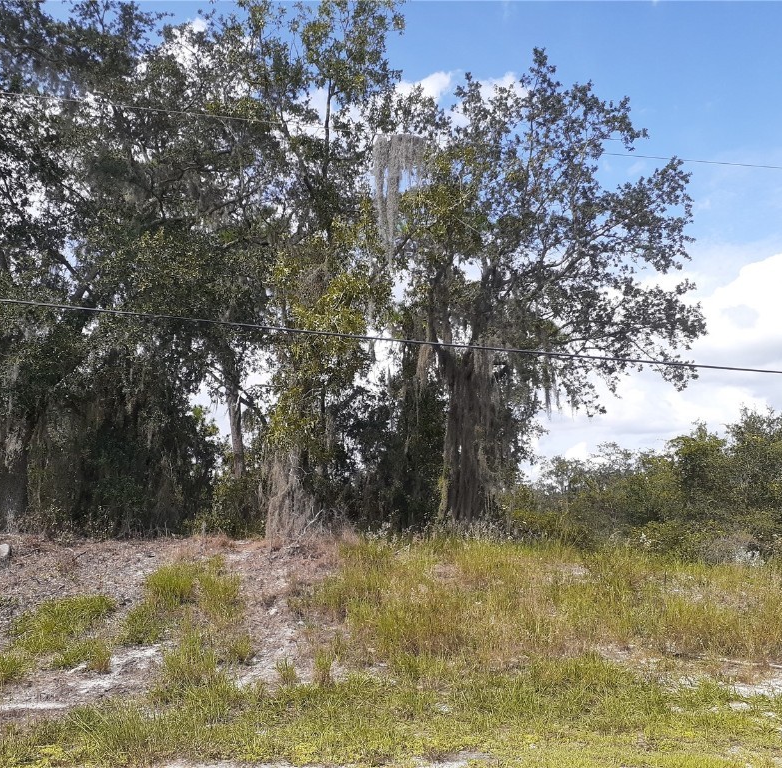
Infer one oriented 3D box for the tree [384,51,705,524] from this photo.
[{"bbox_3d":[2.880,-1.880,15.000,6.000,9.000,5.500,0,-5,0],"label":"tree"}]

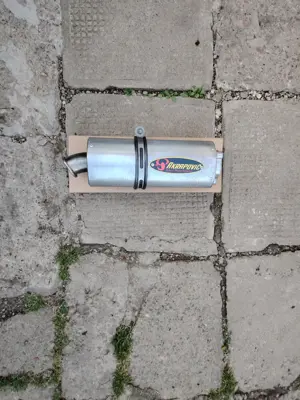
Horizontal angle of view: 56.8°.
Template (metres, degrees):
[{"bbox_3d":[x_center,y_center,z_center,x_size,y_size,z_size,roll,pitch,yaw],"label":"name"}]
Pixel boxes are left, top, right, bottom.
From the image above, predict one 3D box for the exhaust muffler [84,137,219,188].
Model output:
[{"bbox_3d":[0.014,-0.107,0.795,0.390,0.106,0.150,1,88,0],"label":"exhaust muffler"}]

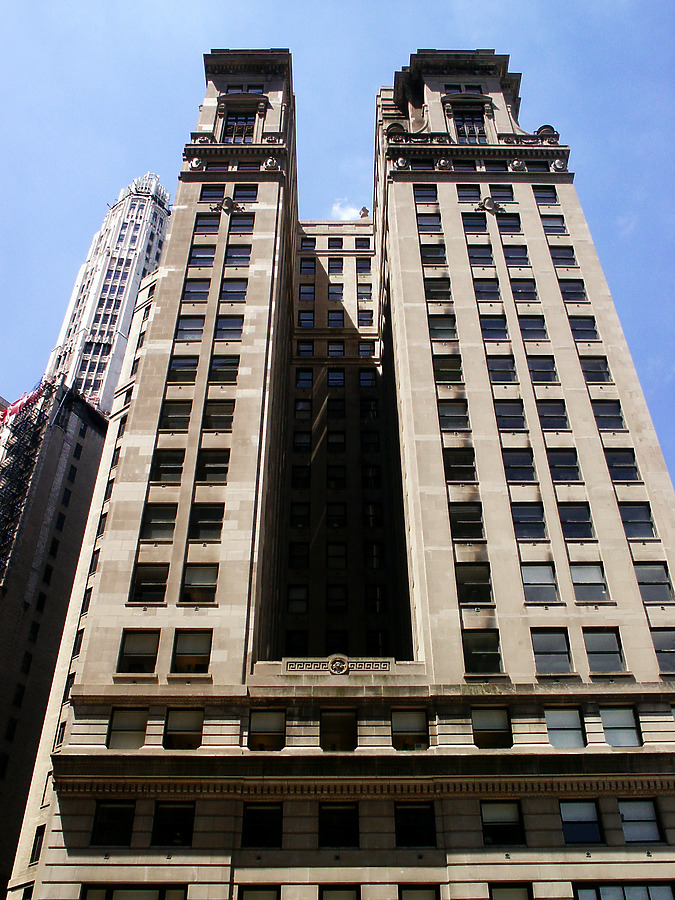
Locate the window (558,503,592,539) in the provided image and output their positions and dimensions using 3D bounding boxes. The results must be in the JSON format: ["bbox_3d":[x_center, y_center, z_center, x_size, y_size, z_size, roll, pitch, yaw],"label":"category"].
[{"bbox_3d":[11.339,3.401,43.302,1.492,2.109,0.200,0,-42,0],"label":"window"}]

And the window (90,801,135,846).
[{"bbox_3d":[-8.299,13.851,33.749,1.472,1.698,0.200,0,-42,0],"label":"window"}]

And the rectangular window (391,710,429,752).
[{"bbox_3d":[2.939,11.340,36.568,1.471,1.760,0.200,0,-42,0],"label":"rectangular window"}]

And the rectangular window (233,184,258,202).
[{"bbox_3d":[-6.051,-16.867,60.181,1.571,2.050,0.250,0,-42,0],"label":"rectangular window"}]

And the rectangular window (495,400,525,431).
[{"bbox_3d":[9.188,-1.810,48.241,1.529,2.209,0.200,0,-42,0],"label":"rectangular window"}]

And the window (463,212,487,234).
[{"bbox_3d":[9.018,-14.776,59.626,1.492,2.109,0.200,0,-42,0],"label":"window"}]

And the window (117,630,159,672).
[{"bbox_3d":[-8.555,8.727,39.277,1.621,2.201,0.200,0,-42,0],"label":"window"}]

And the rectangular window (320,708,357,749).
[{"bbox_3d":[0.053,11.138,36.211,1.478,1.833,0.200,0,-42,0],"label":"rectangular window"}]

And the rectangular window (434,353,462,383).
[{"bbox_3d":[6.097,-4.402,49.864,1.573,2.111,0.200,0,-42,0],"label":"rectangular window"}]

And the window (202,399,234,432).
[{"bbox_3d":[-6.302,-1.837,48.788,1.621,2.201,0.200,0,-42,0],"label":"window"}]

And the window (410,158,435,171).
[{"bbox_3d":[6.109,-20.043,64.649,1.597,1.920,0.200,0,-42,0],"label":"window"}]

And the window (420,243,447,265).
[{"bbox_3d":[6.205,-12.539,58.506,1.603,2.131,0.200,0,-42,0],"label":"window"}]

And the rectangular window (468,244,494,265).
[{"bbox_3d":[8.810,-11.795,55.644,1.499,2.064,0.250,0,-42,0],"label":"rectangular window"}]

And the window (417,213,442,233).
[{"bbox_3d":[6.106,-14.851,59.973,1.550,2.188,0.200,0,-42,0],"label":"window"}]

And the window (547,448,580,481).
[{"bbox_3d":[11.477,0.809,45.893,1.512,2.131,0.200,0,-42,0],"label":"window"}]

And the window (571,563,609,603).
[{"bbox_3d":[11.351,5.995,40.970,1.492,2.109,0.200,0,-42,0],"label":"window"}]

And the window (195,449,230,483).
[{"bbox_3d":[-6.207,0.832,45.128,1.654,2.139,0.200,0,-42,0],"label":"window"}]

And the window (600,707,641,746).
[{"bbox_3d":[11.018,10.791,35.205,1.360,1.751,0.250,0,-42,0],"label":"window"}]

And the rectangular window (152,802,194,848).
[{"bbox_3d":[-6.184,14.147,34.475,1.514,1.668,0.200,0,-42,0],"label":"rectangular window"}]

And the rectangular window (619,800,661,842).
[{"bbox_3d":[11.566,14.228,34.852,1.480,1.660,0.250,0,-42,0],"label":"rectangular window"}]

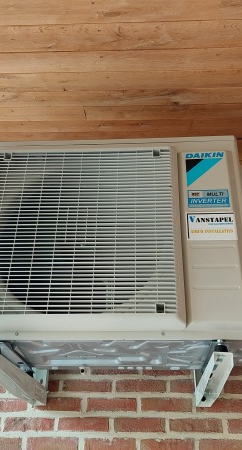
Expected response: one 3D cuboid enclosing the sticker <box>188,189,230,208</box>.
[{"bbox_3d":[0.282,-0.084,1.336,0.130,0.066,0.004,-1,-30,3],"label":"sticker"}]

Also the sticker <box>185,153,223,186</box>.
[{"bbox_3d":[0.286,-0.186,1.393,0.129,0.141,0.004,-1,-30,3],"label":"sticker"}]

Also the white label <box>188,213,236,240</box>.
[{"bbox_3d":[0.281,0.005,1.286,0.149,0.097,0.004,-1,-30,3],"label":"white label"}]

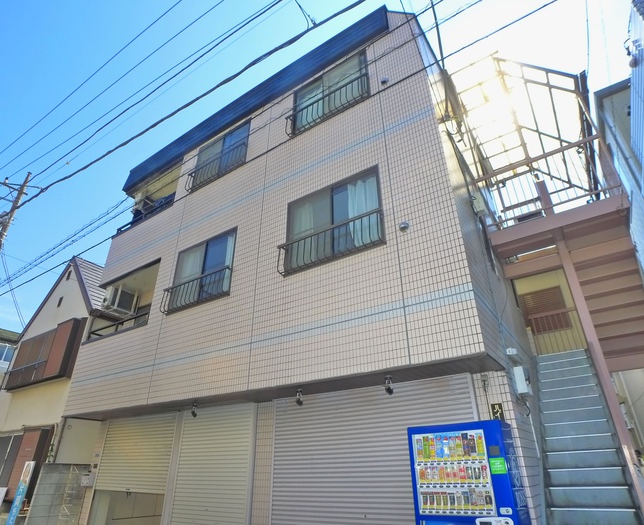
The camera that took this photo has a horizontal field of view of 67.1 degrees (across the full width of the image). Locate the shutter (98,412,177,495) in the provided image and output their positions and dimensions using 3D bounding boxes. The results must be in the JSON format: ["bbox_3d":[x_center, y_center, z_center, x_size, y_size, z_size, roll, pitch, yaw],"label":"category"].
[{"bbox_3d":[-3.269,3.323,8.471,2.040,1.260,0.080,-19,-34,31],"label":"shutter"}]

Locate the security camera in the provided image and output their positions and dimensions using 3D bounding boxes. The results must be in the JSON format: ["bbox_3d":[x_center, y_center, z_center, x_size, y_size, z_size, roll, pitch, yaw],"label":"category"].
[{"bbox_3d":[0.795,1.438,5.719,0.120,0.230,0.150,-5,-29,10],"label":"security camera"}]

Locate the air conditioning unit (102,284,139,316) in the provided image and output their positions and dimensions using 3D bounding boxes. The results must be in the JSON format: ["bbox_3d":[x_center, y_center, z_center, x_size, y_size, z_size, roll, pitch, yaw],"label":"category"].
[{"bbox_3d":[-4.207,0.793,10.133,0.280,0.500,0.700,-19,-34,31],"label":"air conditioning unit"}]

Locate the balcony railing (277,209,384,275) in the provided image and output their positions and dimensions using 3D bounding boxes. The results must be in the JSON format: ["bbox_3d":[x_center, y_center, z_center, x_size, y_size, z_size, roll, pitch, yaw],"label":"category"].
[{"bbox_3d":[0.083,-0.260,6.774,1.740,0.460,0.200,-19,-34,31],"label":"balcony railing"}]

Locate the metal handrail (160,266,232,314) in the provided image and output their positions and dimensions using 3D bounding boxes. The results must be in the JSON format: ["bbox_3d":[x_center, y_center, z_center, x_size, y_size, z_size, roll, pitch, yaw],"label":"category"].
[{"bbox_3d":[-2.164,0.518,8.215,1.630,0.460,0.200,-19,-34,31],"label":"metal handrail"}]

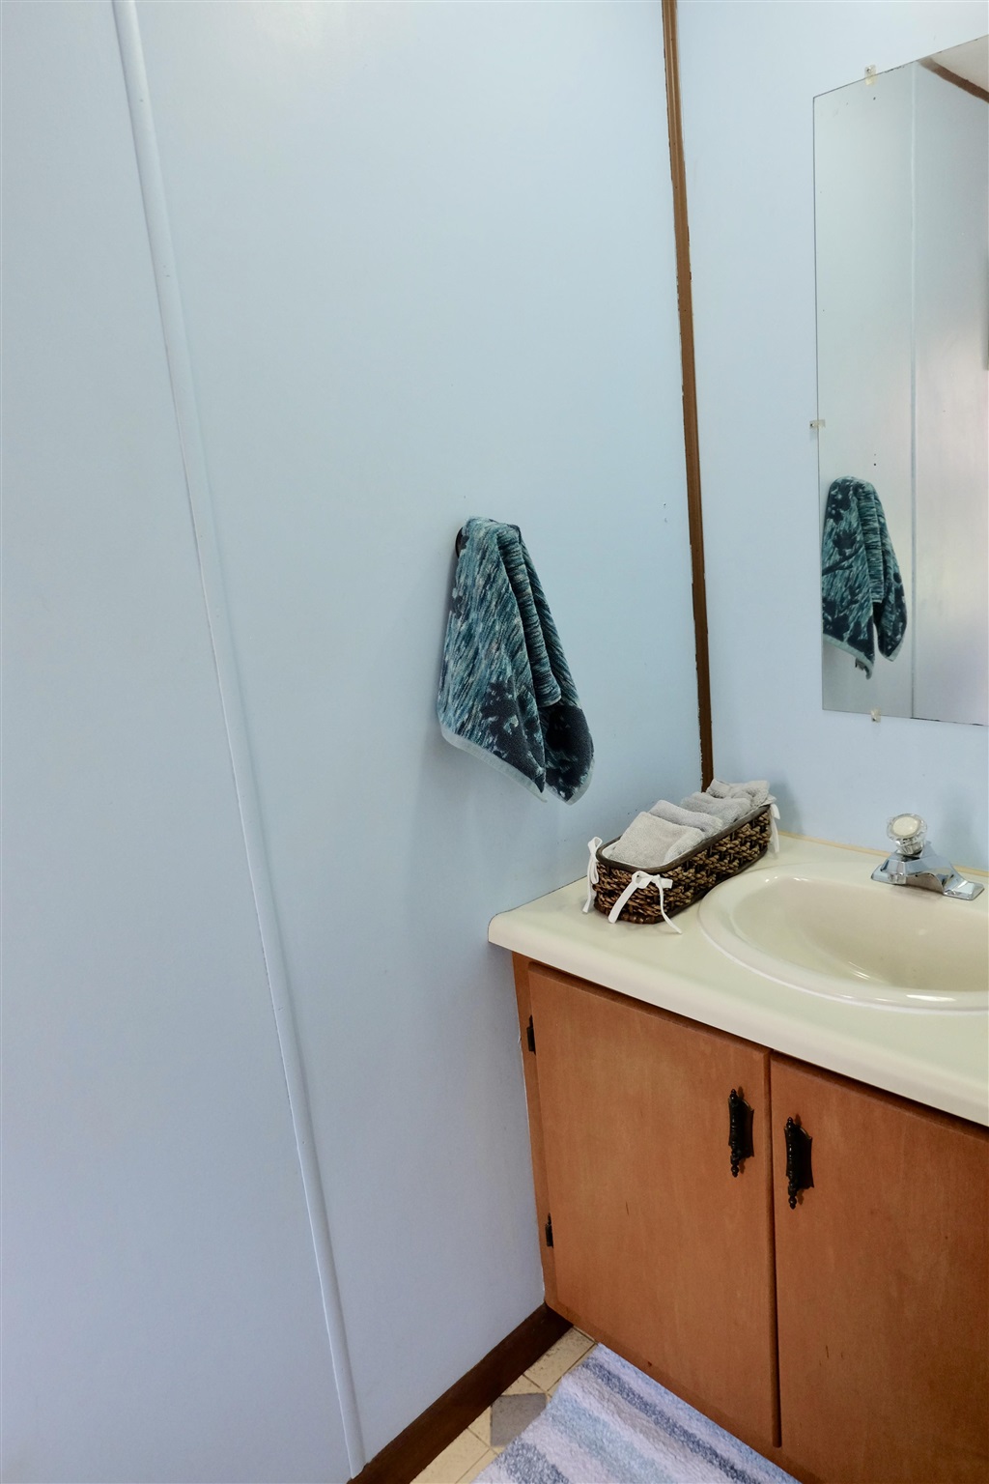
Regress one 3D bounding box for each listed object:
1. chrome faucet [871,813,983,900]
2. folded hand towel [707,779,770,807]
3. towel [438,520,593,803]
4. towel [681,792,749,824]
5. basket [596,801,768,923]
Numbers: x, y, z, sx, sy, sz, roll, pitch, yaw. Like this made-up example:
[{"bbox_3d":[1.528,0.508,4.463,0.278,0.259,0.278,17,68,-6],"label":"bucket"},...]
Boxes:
[{"bbox_3d":[0.616,0.159,1.442,0.140,0.132,0.150,-18,19,-41],"label":"chrome faucet"},{"bbox_3d":[0.417,0.105,1.720,0.115,0.078,0.085,7,19,41],"label":"folded hand towel"},{"bbox_3d":[0.025,-0.100,1.405,0.285,0.427,0.118,-18,19,-41],"label":"towel"},{"bbox_3d":[0.365,0.134,1.670,0.115,0.076,0.090,7,19,41],"label":"towel"},{"bbox_3d":[0.314,0.179,1.617,0.148,0.083,0.385,7,19,41],"label":"basket"}]

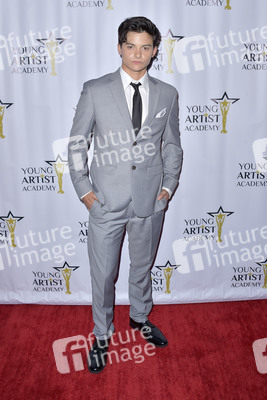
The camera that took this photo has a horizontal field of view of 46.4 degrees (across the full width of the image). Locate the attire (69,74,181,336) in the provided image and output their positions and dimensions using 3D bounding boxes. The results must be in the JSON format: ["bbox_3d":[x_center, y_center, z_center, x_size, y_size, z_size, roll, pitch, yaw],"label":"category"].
[{"bbox_3d":[-0.029,0.082,1.684,0.580,1.470,0.340,-5,13,-17],"label":"attire"}]

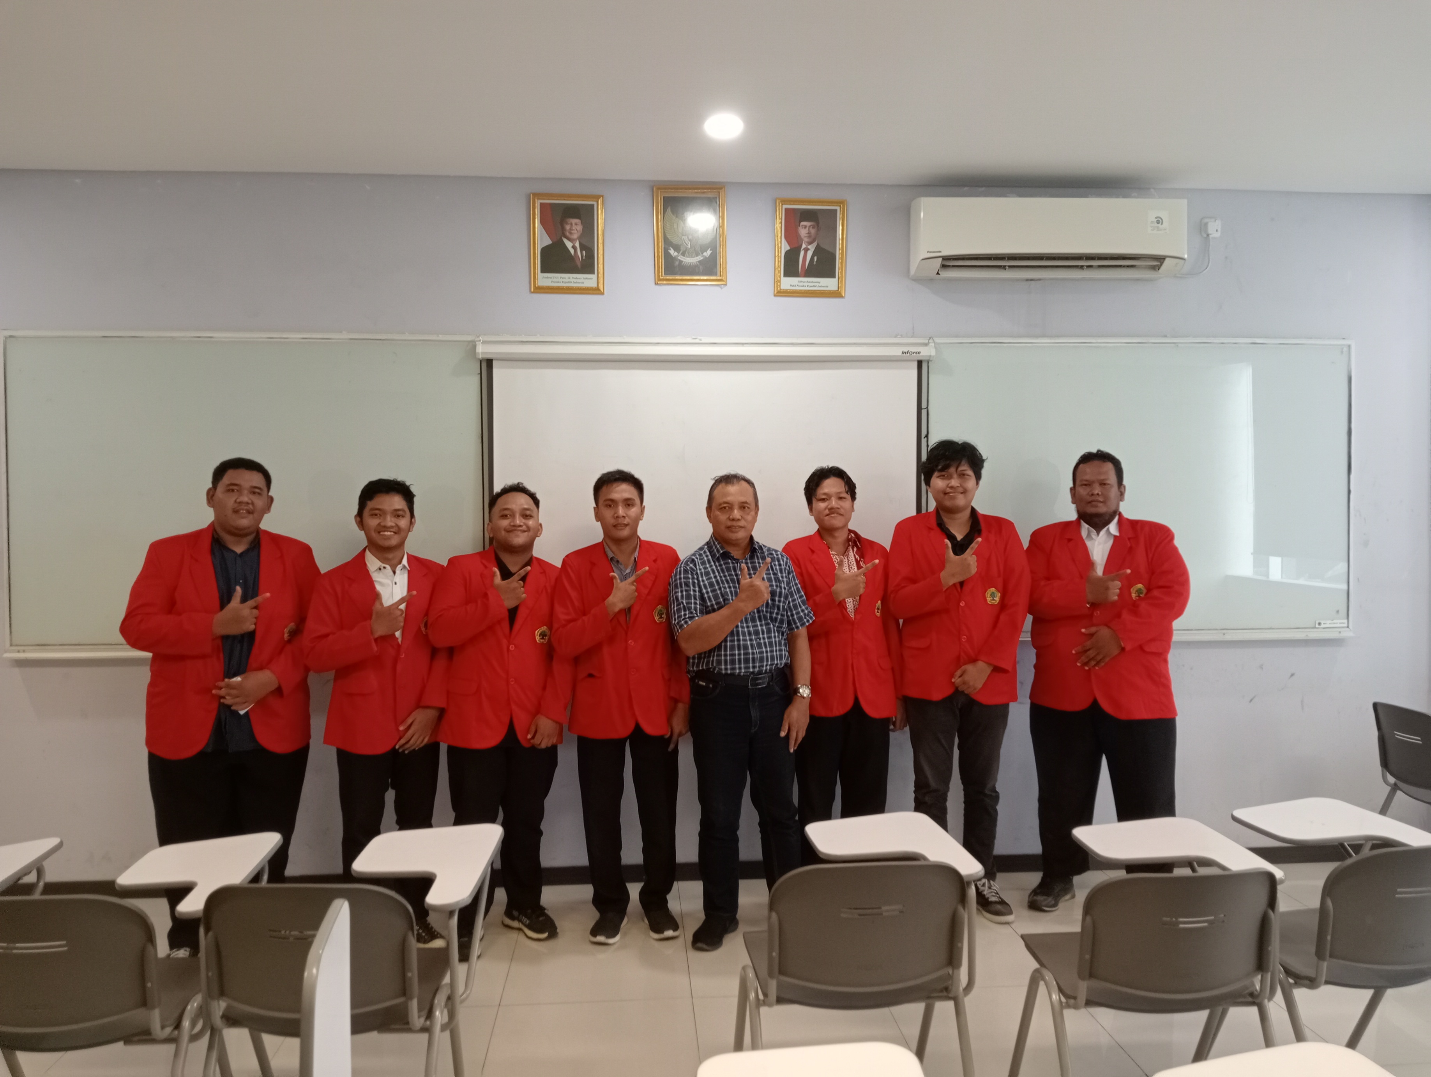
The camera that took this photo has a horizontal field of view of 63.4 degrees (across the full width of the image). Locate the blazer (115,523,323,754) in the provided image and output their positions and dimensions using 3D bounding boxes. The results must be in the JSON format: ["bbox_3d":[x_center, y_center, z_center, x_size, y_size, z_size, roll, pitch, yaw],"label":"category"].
[{"bbox_3d":[-1.691,0.347,3.963,0.629,0.780,0.440,-1,2,-22],"label":"blazer"}]

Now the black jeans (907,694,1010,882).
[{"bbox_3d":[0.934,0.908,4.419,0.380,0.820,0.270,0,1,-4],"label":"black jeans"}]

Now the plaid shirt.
[{"bbox_3d":[0.101,0.248,4.178,0.490,0.510,0.310,-1,2,-19],"label":"plaid shirt"}]

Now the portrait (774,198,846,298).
[{"bbox_3d":[0.396,-1.191,4.740,0.300,0.400,0.035,0,1,-4],"label":"portrait"}]

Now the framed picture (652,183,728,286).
[{"bbox_3d":[-0.100,-1.222,4.691,0.290,0.395,0.030,0,2,-4],"label":"framed picture"}]

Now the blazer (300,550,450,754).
[{"bbox_3d":[-1.197,0.390,4.112,0.508,0.700,0.360,-1,2,-23],"label":"blazer"}]

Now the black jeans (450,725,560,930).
[{"bbox_3d":[-0.763,0.967,4.152,0.394,0.860,0.340,-1,2,-16],"label":"black jeans"}]

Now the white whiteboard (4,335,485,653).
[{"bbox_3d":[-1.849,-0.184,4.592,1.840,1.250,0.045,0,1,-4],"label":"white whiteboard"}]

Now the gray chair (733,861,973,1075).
[{"bbox_3d":[0.311,1.078,2.760,0.500,0.780,0.560,0,1,-4],"label":"gray chair"}]

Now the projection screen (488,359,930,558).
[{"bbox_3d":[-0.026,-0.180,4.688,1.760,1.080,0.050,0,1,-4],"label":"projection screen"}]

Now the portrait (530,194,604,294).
[{"bbox_3d":[-0.592,-1.178,4.654,0.292,0.395,0.030,0,2,-4],"label":"portrait"}]

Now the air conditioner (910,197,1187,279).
[{"bbox_3d":[1.339,-1.214,4.719,1.080,0.290,0.235,0,1,-4],"label":"air conditioner"}]

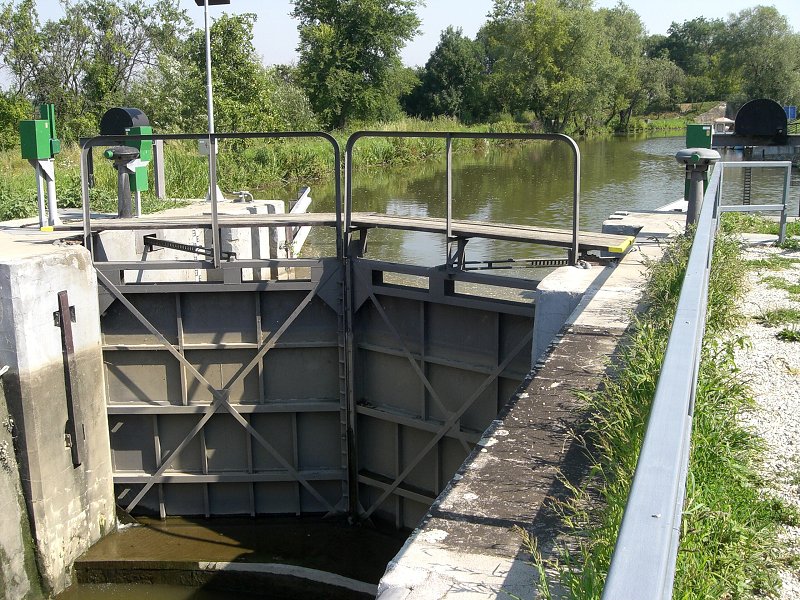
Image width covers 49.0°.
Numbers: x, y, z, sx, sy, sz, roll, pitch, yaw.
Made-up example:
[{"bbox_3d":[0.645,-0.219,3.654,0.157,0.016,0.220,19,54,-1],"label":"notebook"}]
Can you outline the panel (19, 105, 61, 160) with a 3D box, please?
[{"bbox_3d":[-4.953,-2.312,12.100,0.273,0.725,0.432,4,13,20],"label":"panel"}]

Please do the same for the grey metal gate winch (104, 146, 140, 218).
[{"bbox_3d":[-3.978,-1.681,12.620,0.460,1.000,0.480,4,13,20],"label":"grey metal gate winch"}]

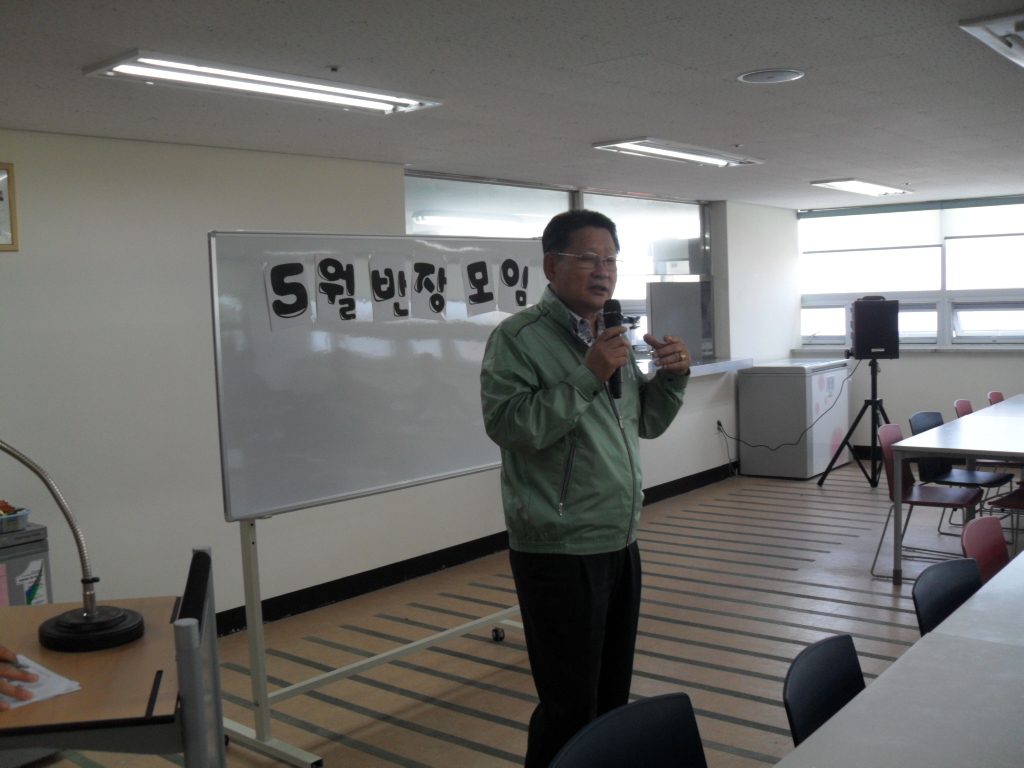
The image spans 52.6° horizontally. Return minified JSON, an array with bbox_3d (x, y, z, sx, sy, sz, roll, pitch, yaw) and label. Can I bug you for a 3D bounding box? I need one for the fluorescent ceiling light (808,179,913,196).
[{"bbox_3d":[2.677,-1.493,7.829,0.315,0.055,1.280,1,6,40],"label":"fluorescent ceiling light"}]

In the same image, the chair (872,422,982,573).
[{"bbox_3d":[2.221,0.625,5.482,0.530,0.775,0.490,1,5,35],"label":"chair"}]

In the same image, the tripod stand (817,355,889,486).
[{"bbox_3d":[2.704,0.303,7.956,0.700,1.020,0.760,1,6,40],"label":"tripod stand"}]

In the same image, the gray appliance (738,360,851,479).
[{"bbox_3d":[2.470,0.292,9.005,0.640,0.910,0.980,1,6,40],"label":"gray appliance"}]

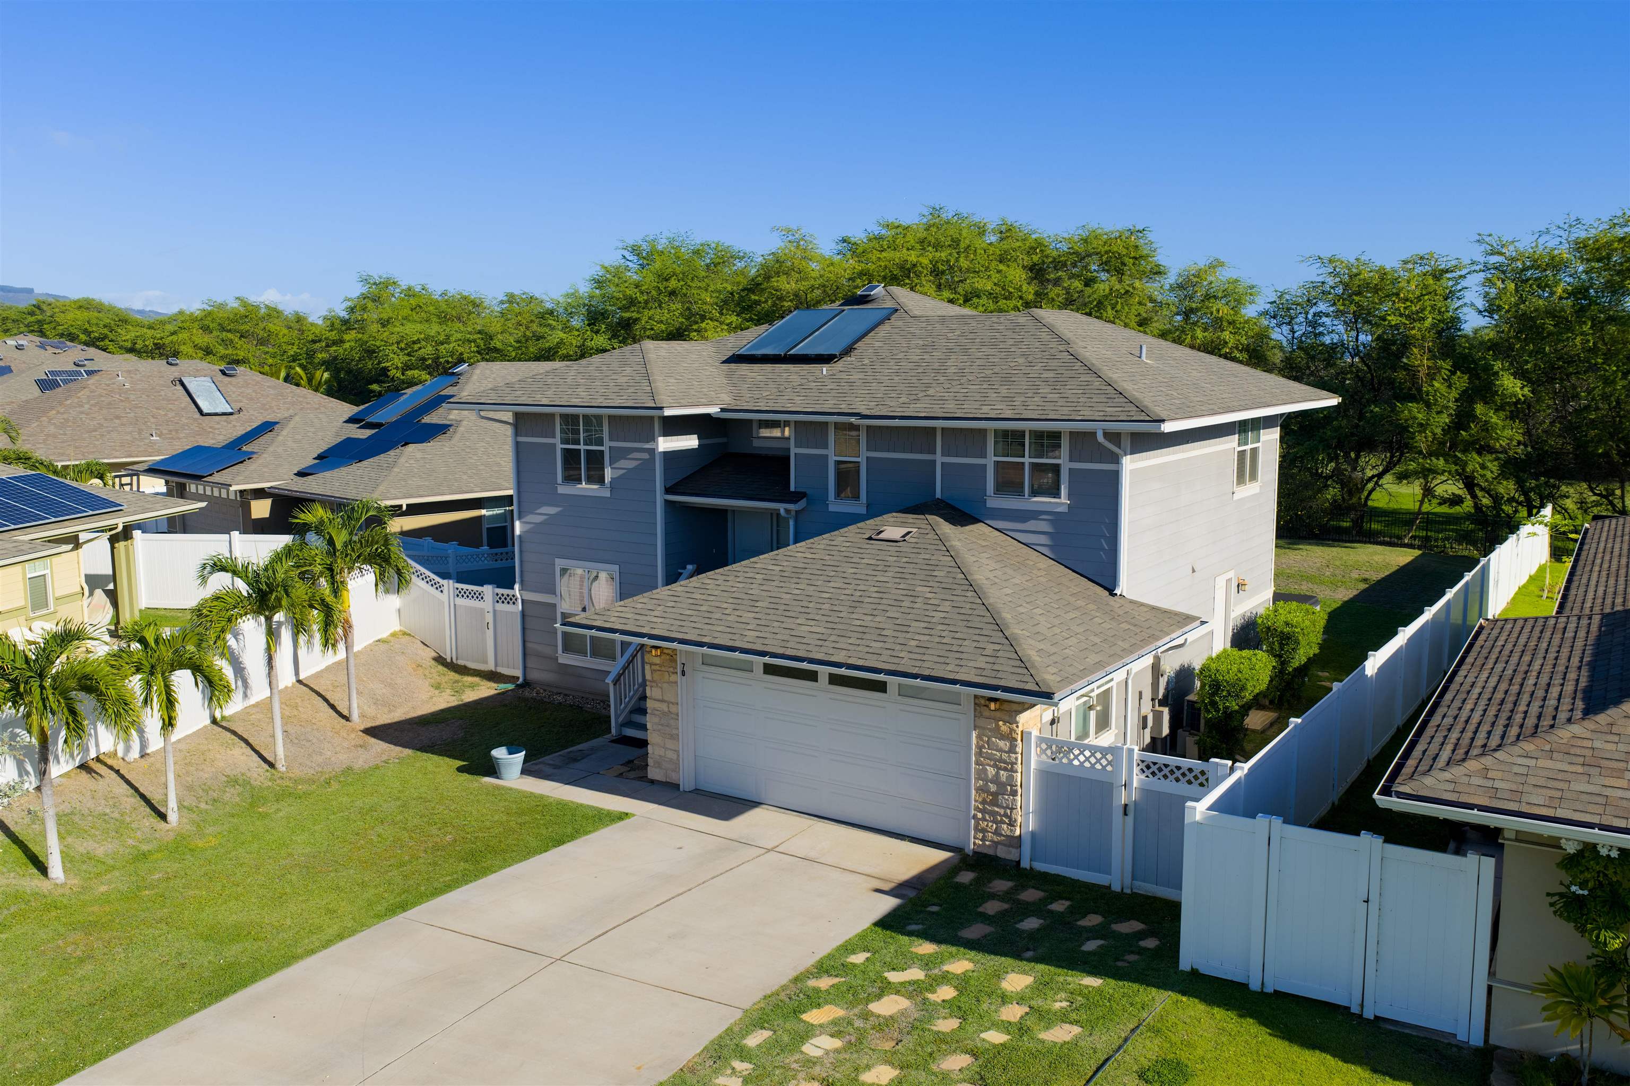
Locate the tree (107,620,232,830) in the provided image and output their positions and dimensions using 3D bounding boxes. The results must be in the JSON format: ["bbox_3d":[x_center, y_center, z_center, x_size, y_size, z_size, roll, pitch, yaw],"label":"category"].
[{"bbox_3d":[-9.403,2.615,18.592,1.900,3.120,1.900,0,8,0],"label":"tree"}]

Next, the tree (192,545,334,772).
[{"bbox_3d":[-9.083,1.899,20.995,2.400,3.850,2.400,0,8,0],"label":"tree"}]

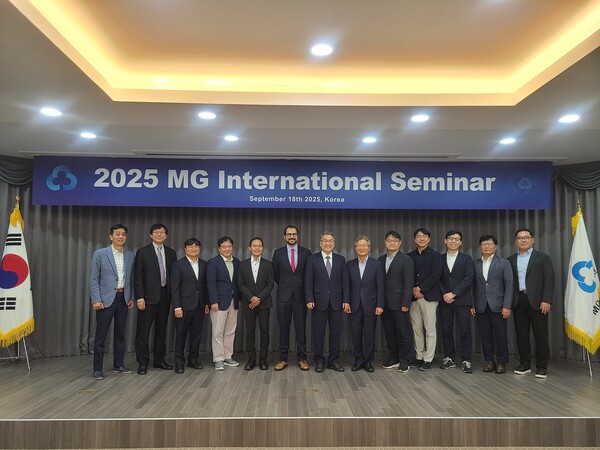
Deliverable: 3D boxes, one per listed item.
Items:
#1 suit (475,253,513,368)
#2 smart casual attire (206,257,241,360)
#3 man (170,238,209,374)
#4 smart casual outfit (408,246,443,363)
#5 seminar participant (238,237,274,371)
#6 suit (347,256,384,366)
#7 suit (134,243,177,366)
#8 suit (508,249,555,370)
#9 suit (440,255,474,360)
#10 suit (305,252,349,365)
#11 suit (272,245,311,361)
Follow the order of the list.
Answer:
[{"bbox_3d":[2.396,1.030,5.581,0.500,1.327,0.310,-3,-6,31],"label":"suit"},{"bbox_3d":[-0.990,1.077,5.833,0.480,1.375,0.300,4,-7,-38],"label":"smart casual attire"},{"bbox_3d":[-1.393,0.979,5.686,0.480,1.620,0.340,3,-6,-27],"label":"man"},{"bbox_3d":[1.630,1.032,5.855,0.480,1.493,0.290,-3,-6,36],"label":"smart casual outfit"},{"bbox_3d":[-0.555,0.972,5.751,0.490,1.654,0.320,1,-5,-6],"label":"seminar participant"},{"bbox_3d":[0.826,1.087,5.686,0.480,1.363,0.290,-1,-5,13],"label":"suit"},{"bbox_3d":[-1.801,0.983,5.619,0.530,1.517,0.310,5,-7,-40],"label":"suit"},{"bbox_3d":[2.792,1.001,5.436,0.550,1.435,0.330,-3,-6,34],"label":"suit"},{"bbox_3d":[1.994,1.046,5.742,0.480,1.378,0.340,-2,-6,27],"label":"suit"},{"bbox_3d":[0.332,1.029,5.647,0.560,1.367,0.300,0,-5,0],"label":"suit"},{"bbox_3d":[-0.108,0.965,5.716,0.500,1.436,0.300,0,-5,-4],"label":"suit"}]

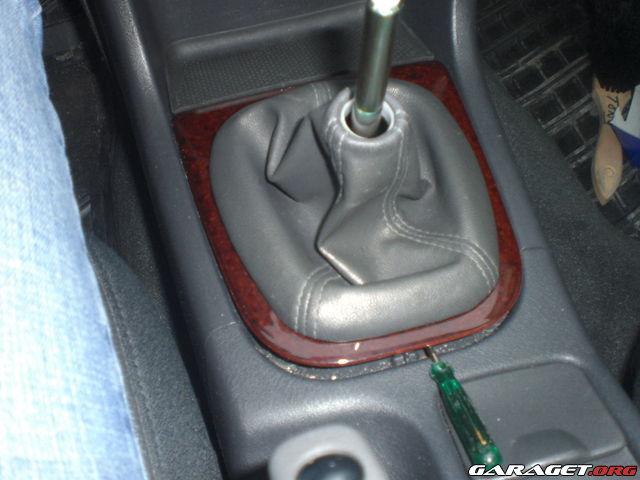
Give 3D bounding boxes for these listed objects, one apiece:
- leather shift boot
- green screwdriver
[{"bbox_3d":[0.027,-0.038,0.384,0.161,0.072,0.168,-14,68,-11],"label":"leather shift boot"},{"bbox_3d":[0.067,0.074,0.370,0.016,0.016,0.093,-17,54,-13],"label":"green screwdriver"}]

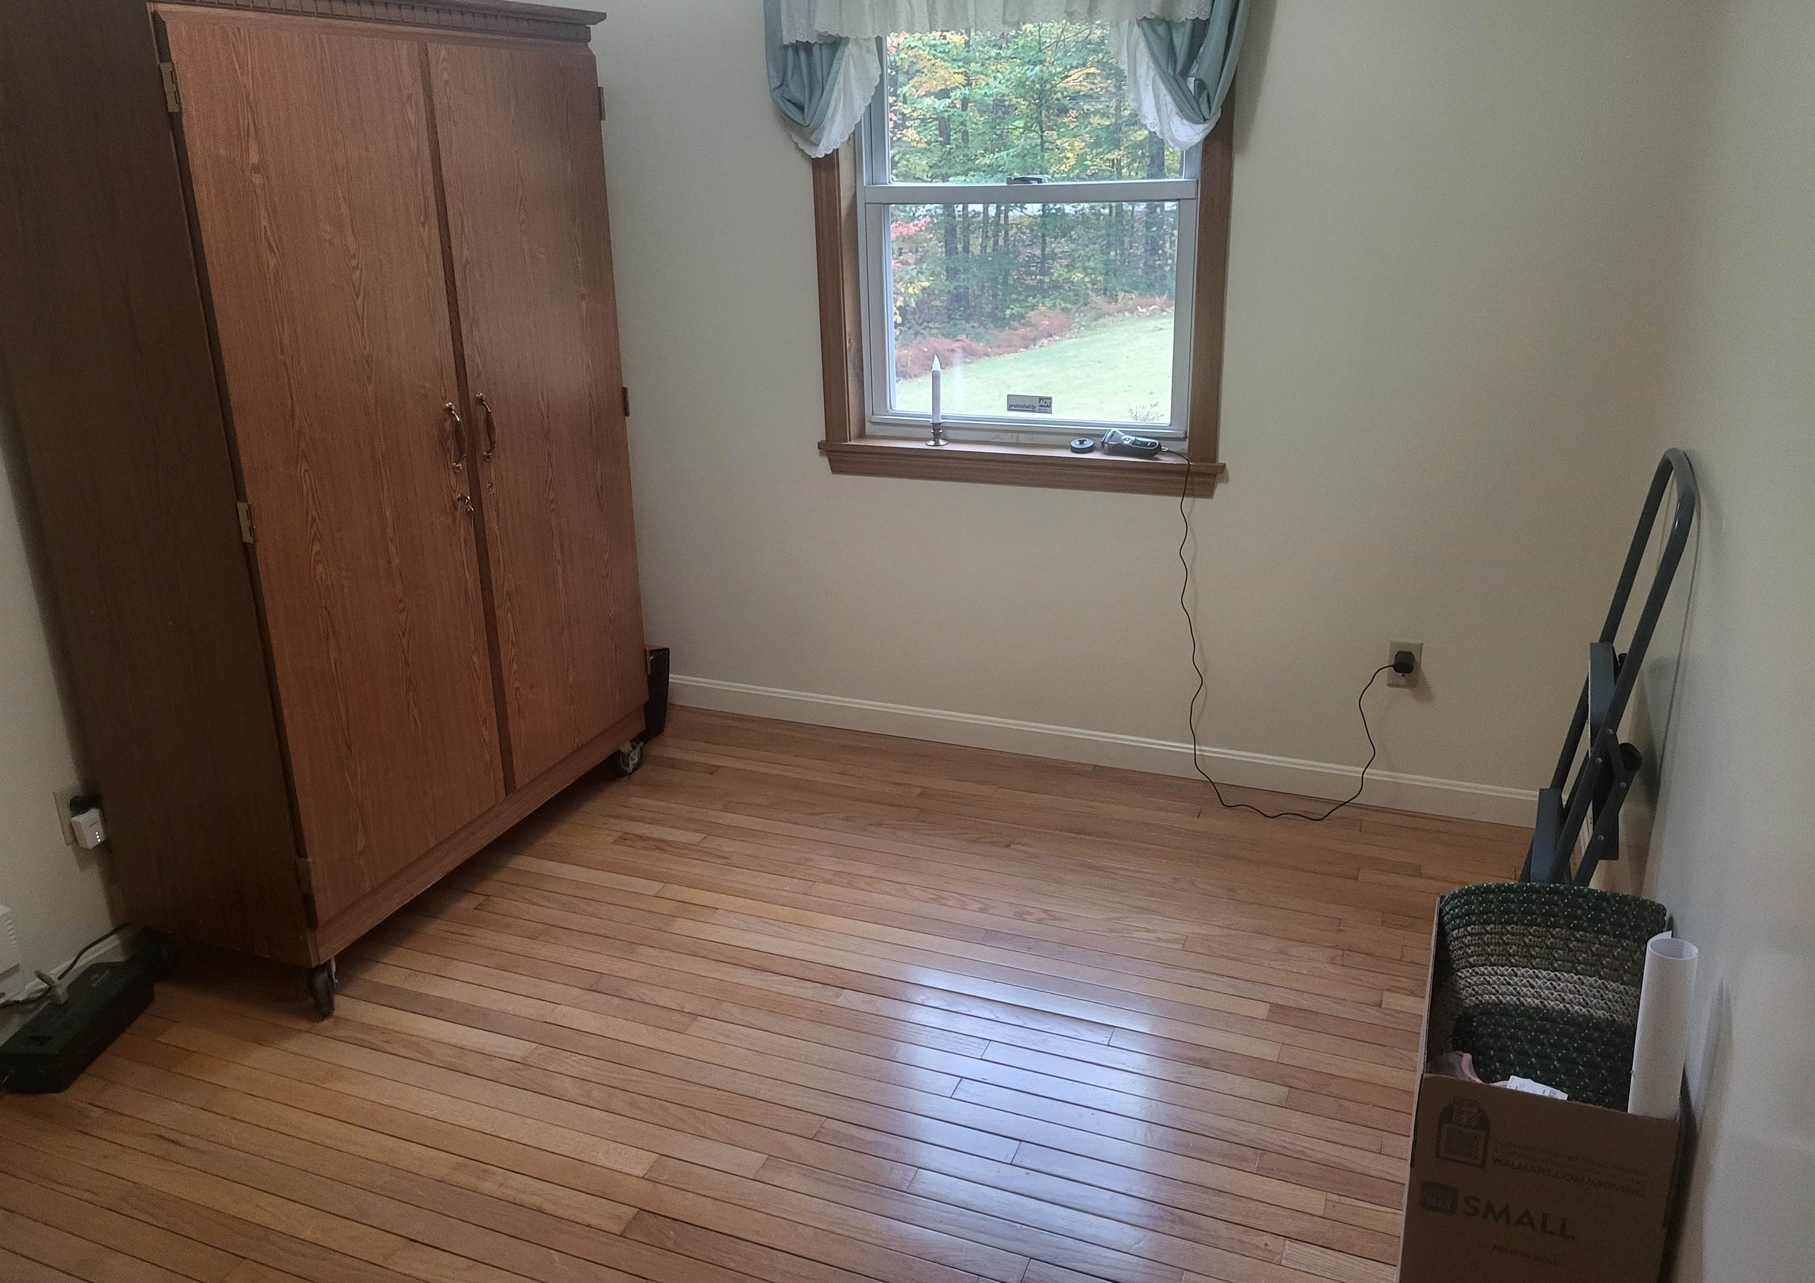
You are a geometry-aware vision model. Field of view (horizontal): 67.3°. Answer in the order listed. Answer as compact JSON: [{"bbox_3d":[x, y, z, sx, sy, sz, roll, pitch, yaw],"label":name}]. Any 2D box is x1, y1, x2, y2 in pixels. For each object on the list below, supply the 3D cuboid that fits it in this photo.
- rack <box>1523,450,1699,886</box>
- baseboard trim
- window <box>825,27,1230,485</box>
[{"bbox_3d":[1.153,0.205,2.308,0.130,1.020,0.430,16,25,20],"label":"rack"},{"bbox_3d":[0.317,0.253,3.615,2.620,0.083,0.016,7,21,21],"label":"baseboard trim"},{"bbox_3d":[0.257,-1.013,3.206,1.050,1.298,0.140,7,21,21],"label":"window"}]

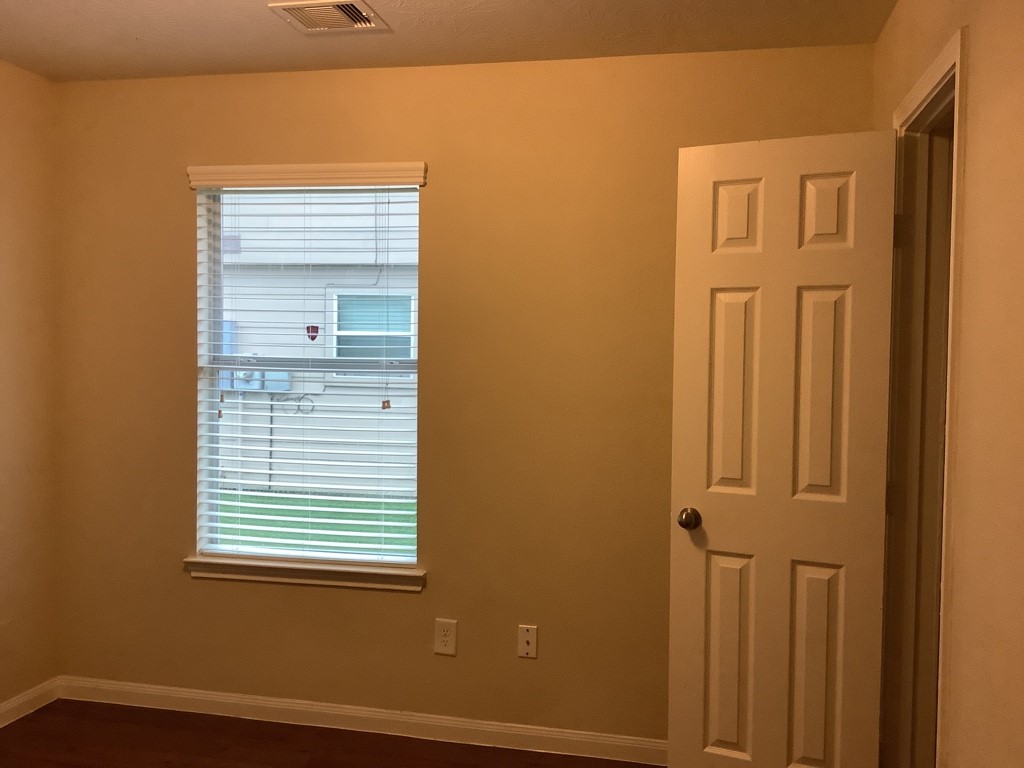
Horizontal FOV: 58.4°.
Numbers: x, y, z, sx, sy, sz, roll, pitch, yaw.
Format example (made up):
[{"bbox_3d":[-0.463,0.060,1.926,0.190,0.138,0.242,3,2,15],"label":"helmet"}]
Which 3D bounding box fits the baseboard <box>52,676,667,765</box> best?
[{"bbox_3d":[-0.453,1.246,3.362,2.785,0.091,0.018,1,3,12],"label":"baseboard"}]

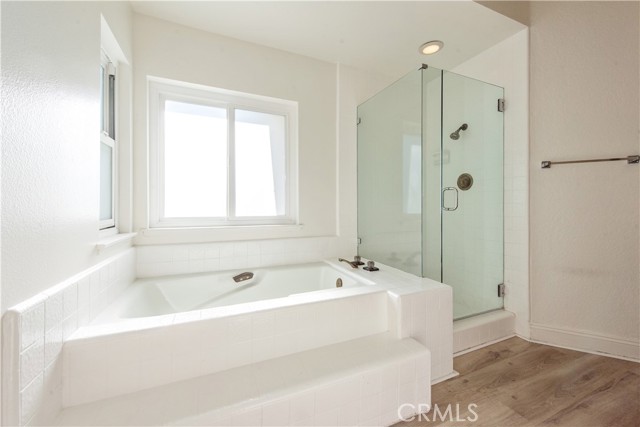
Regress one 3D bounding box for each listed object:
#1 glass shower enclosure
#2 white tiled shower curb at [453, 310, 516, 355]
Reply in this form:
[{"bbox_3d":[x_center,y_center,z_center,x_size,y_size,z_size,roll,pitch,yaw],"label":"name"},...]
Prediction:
[{"bbox_3d":[0.978,-0.116,2.318,0.924,1.868,0.853,0,0,-24],"label":"glass shower enclosure"},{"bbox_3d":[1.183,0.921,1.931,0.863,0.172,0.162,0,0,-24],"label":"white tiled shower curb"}]

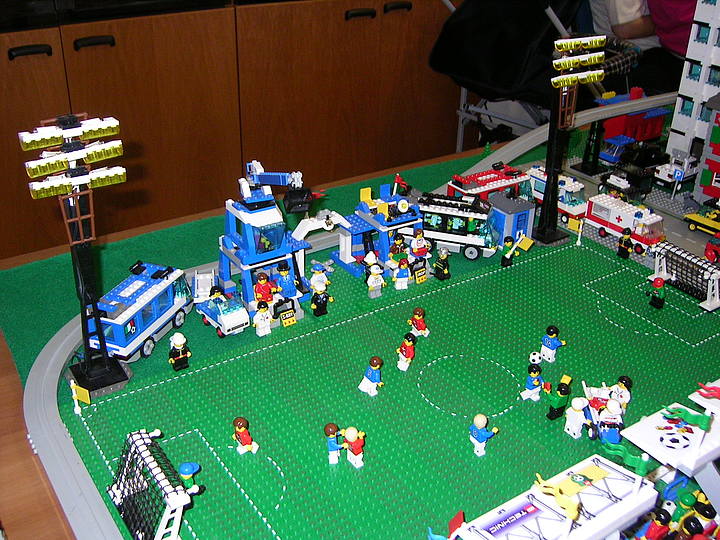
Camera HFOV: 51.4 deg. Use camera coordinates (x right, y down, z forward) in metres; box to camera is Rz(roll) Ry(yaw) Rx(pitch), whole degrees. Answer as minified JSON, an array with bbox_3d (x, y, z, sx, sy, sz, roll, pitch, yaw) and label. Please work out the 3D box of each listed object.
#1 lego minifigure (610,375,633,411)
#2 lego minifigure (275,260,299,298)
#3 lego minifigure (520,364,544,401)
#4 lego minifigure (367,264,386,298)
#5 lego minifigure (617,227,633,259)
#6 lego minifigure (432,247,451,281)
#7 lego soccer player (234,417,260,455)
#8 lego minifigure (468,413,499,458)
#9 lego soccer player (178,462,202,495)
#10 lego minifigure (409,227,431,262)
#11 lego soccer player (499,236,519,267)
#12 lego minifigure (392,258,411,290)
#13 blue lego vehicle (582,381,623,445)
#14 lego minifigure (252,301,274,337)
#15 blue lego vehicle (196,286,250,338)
[{"bbox_3d":[0.258,0.124,0.740,0.016,0.041,0.025,-17,32,-29],"label":"lego minifigure"},{"bbox_3d":[-0.089,0.011,0.910,0.024,0.047,0.014,-22,36,-36],"label":"lego minifigure"},{"bbox_3d":[0.178,0.114,0.758,0.025,0.041,0.022,-17,32,-29],"label":"lego minifigure"},{"bbox_3d":[0.020,0.015,0.940,0.025,0.040,0.015,-15,32,-27],"label":"lego minifigure"},{"bbox_3d":[0.372,-0.039,1.046,0.015,0.041,0.025,-17,32,-29],"label":"lego minifigure"},{"bbox_3d":[0.110,-0.010,0.989,0.015,0.041,0.025,-20,35,-33],"label":"lego minifigure"},{"bbox_3d":[-0.105,0.152,0.685,0.021,0.037,0.024,-16,33,-28],"label":"lego soccer player"},{"bbox_3d":[0.115,0.149,0.690,0.023,0.041,0.025,-17,32,-29],"label":"lego minifigure"},{"bbox_3d":[-0.143,0.178,0.627,0.017,0.043,0.023,-12,31,-23],"label":"lego soccer player"},{"bbox_3d":[0.078,-0.037,0.991,0.025,0.034,0.018,-17,32,-29],"label":"lego minifigure"},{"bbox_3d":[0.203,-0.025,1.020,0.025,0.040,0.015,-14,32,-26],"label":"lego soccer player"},{"bbox_3d":[0.054,0.005,0.959,0.025,0.040,0.014,-5,29,-11],"label":"lego minifigure"},{"bbox_3d":[0.235,0.135,0.734,0.033,0.034,0.065,2,28,1],"label":"blue lego vehicle"},{"bbox_3d":[-0.112,0.056,0.862,0.025,0.041,0.015,-17,32,-29],"label":"lego minifigure"},{"bbox_3d":[-0.161,0.046,0.873,0.035,0.042,0.064,-22,36,-36],"label":"blue lego vehicle"}]

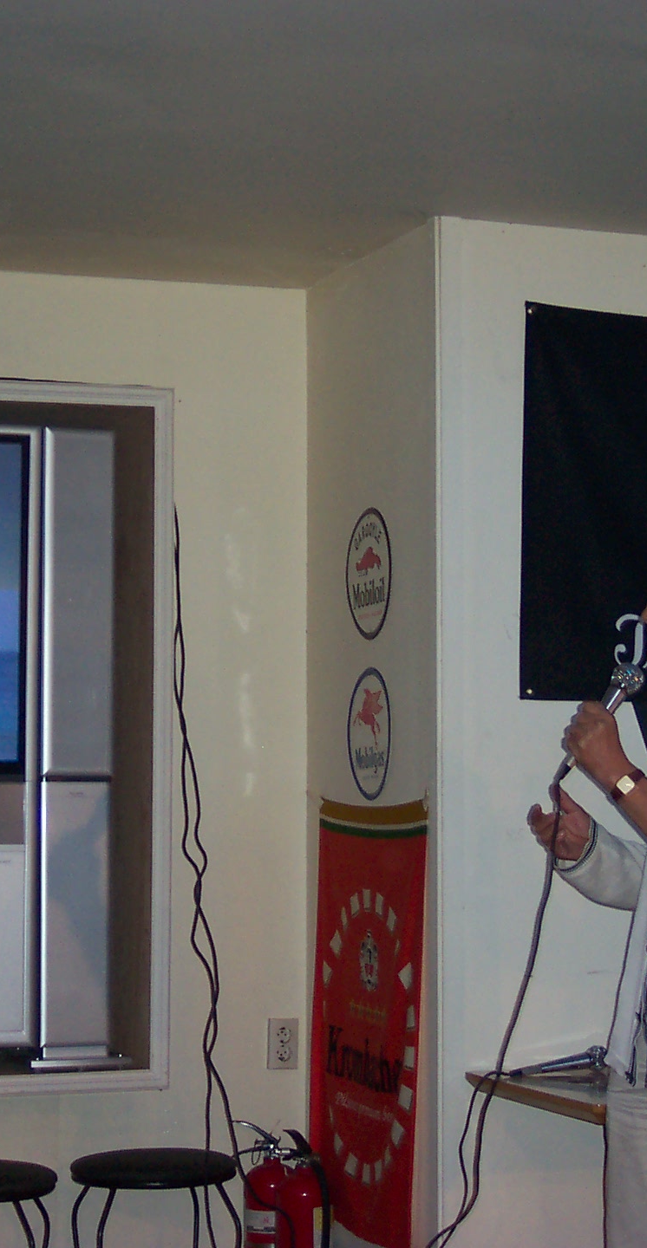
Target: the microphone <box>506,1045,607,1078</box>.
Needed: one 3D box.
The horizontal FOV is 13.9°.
[{"bbox_3d":[0.489,0.910,5.498,0.250,0.052,0.052,-3,-2,-31],"label":"microphone"}]

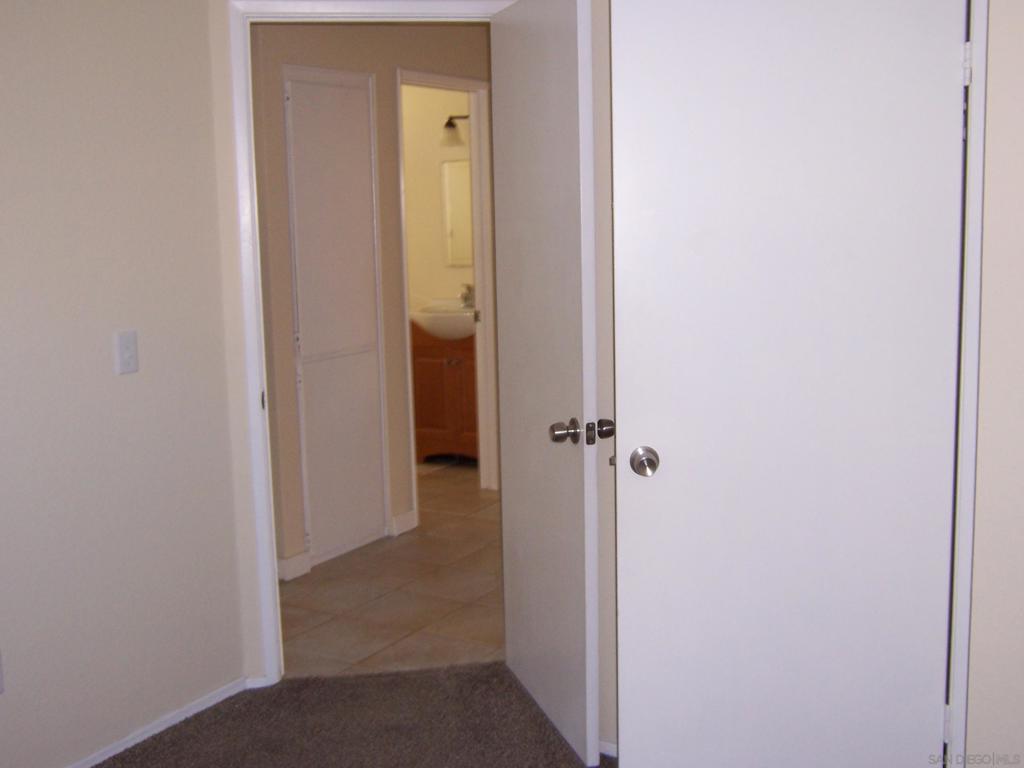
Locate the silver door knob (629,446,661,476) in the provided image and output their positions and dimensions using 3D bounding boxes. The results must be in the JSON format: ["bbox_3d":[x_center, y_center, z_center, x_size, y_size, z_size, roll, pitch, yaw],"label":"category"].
[{"bbox_3d":[0.289,0.169,2.550,0.065,0.065,0.064,-2,8,-2],"label":"silver door knob"}]

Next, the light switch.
[{"bbox_3d":[-1.031,-0.084,3.165,0.015,0.116,0.073,3,9,29],"label":"light switch"}]

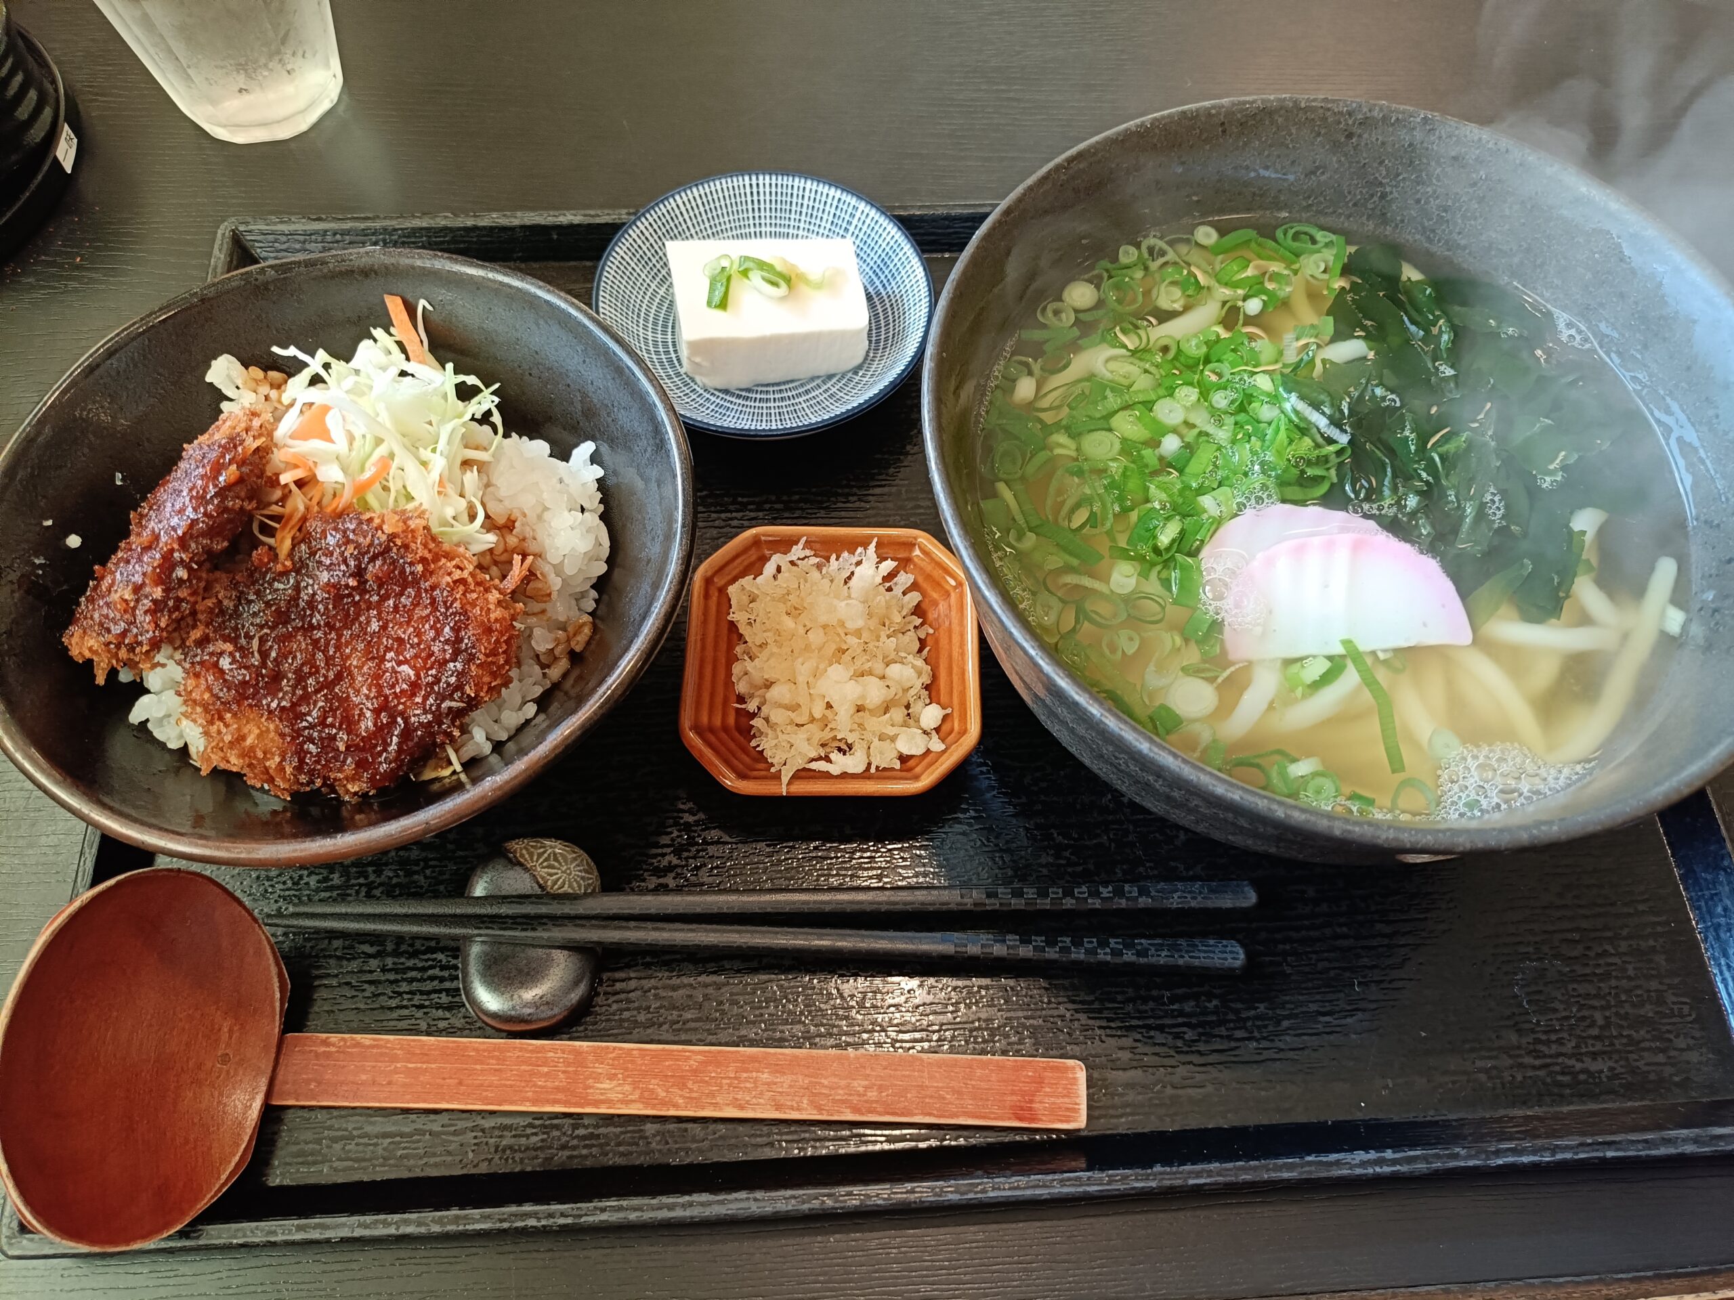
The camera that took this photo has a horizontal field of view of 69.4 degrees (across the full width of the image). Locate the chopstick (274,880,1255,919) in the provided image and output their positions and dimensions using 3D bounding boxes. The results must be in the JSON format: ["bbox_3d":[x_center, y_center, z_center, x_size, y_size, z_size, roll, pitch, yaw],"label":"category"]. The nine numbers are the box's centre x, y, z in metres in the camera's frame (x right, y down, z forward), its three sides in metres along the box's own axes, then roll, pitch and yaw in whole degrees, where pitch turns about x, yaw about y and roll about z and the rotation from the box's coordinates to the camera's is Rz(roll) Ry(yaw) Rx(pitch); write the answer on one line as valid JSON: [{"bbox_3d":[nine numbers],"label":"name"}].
[{"bbox_3d":[-0.019,0.060,0.298,0.231,0.007,0.007,1,65,-6],"label":"chopstick"}]

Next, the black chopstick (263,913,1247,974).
[{"bbox_3d":[-0.022,0.068,0.294,0.231,0.007,0.007,3,65,-5],"label":"black chopstick"}]

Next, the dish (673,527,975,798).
[{"bbox_3d":[-0.009,0.007,0.322,0.072,0.024,0.073,1,65,-2],"label":"dish"}]

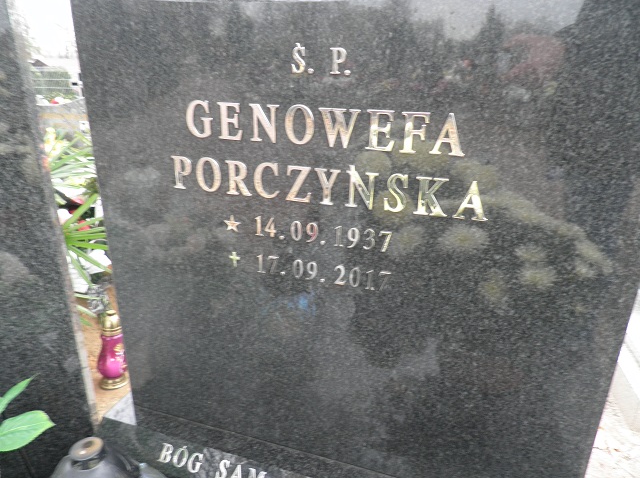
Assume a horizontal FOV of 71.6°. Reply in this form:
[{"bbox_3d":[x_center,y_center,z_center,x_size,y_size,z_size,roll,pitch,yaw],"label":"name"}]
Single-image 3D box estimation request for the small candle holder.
[{"bbox_3d":[-0.547,0.290,1.175,0.074,0.214,0.074,5,20,-2],"label":"small candle holder"}]

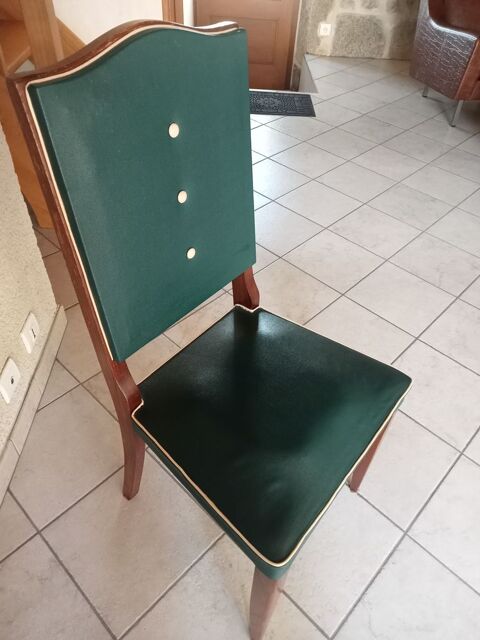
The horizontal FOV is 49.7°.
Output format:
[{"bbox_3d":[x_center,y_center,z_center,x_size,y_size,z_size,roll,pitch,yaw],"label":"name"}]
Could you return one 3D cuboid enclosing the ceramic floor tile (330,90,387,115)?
[{"bbox_3d":[0.839,-1.546,3.683,0.330,0.010,0.330,35,51,29],"label":"ceramic floor tile"}]

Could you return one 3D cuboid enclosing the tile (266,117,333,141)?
[{"bbox_3d":[0.373,-1.187,3.182,0.324,0.010,0.324,35,51,28],"label":"tile"}]

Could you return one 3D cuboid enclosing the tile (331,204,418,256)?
[{"bbox_3d":[0.623,-0.407,2.376,0.327,0.010,0.327,34,51,29],"label":"tile"}]

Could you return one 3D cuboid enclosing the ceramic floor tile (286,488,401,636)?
[{"bbox_3d":[0.192,0.545,1.319,0.327,0.010,0.327,34,51,29],"label":"ceramic floor tile"}]

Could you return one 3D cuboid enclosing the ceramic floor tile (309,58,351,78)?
[{"bbox_3d":[0.586,-2.036,4.191,0.330,0.010,0.330,35,51,29],"label":"ceramic floor tile"}]

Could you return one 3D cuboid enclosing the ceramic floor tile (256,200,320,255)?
[{"bbox_3d":[0.170,-0.434,2.431,0.330,0.010,0.330,35,51,29],"label":"ceramic floor tile"}]

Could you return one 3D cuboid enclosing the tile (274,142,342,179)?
[{"bbox_3d":[0.379,-0.878,2.851,0.324,0.010,0.324,35,51,28],"label":"tile"}]

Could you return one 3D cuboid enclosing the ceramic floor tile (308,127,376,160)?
[{"bbox_3d":[0.606,-1.036,3.056,0.327,0.010,0.327,34,51,29],"label":"ceramic floor tile"}]

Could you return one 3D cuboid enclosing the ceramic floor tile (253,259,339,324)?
[{"bbox_3d":[0.181,-0.111,2.084,0.330,0.010,0.330,35,51,29],"label":"ceramic floor tile"}]

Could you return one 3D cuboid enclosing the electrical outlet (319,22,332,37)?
[{"bbox_3d":[0.713,-2.406,4.298,0.083,0.083,0.014,2,43,-3],"label":"electrical outlet"}]

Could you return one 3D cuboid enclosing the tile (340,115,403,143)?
[{"bbox_3d":[0.820,-1.179,3.209,0.324,0.010,0.324,35,51,28],"label":"tile"}]

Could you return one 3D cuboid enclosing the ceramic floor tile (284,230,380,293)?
[{"bbox_3d":[0.400,-0.253,2.192,0.327,0.010,0.327,34,51,29],"label":"ceramic floor tile"}]

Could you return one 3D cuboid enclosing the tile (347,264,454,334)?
[{"bbox_3d":[0.633,-0.089,2.034,0.327,0.010,0.327,34,51,29],"label":"tile"}]

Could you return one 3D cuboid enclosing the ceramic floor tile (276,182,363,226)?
[{"bbox_3d":[0.386,-0.564,2.514,0.324,0.010,0.324,35,51,28],"label":"ceramic floor tile"}]

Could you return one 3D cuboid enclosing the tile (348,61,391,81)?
[{"bbox_3d":[1.030,-1.960,4.096,0.327,0.010,0.327,34,51,29],"label":"tile"}]

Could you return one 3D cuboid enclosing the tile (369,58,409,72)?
[{"bbox_3d":[1.249,-2.111,4.277,0.327,0.010,0.327,34,51,29],"label":"tile"}]

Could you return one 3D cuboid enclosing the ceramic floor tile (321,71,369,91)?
[{"bbox_3d":[0.794,-1.775,3.847,0.324,0.010,0.324,35,51,28],"label":"ceramic floor tile"}]

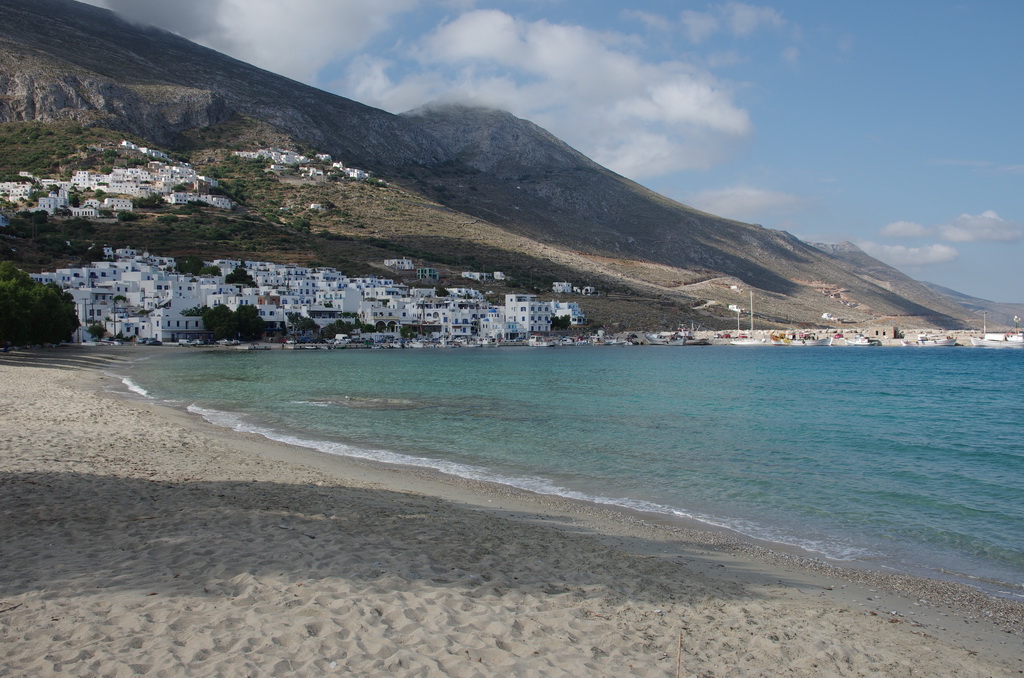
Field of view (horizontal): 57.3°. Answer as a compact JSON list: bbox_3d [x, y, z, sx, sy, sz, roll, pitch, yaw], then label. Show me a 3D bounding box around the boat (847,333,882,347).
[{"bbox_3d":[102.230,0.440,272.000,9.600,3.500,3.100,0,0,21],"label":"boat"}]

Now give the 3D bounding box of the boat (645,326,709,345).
[{"bbox_3d":[51.600,-0.840,292.000,19.000,5.600,5.500,0,0,14],"label":"boat"}]

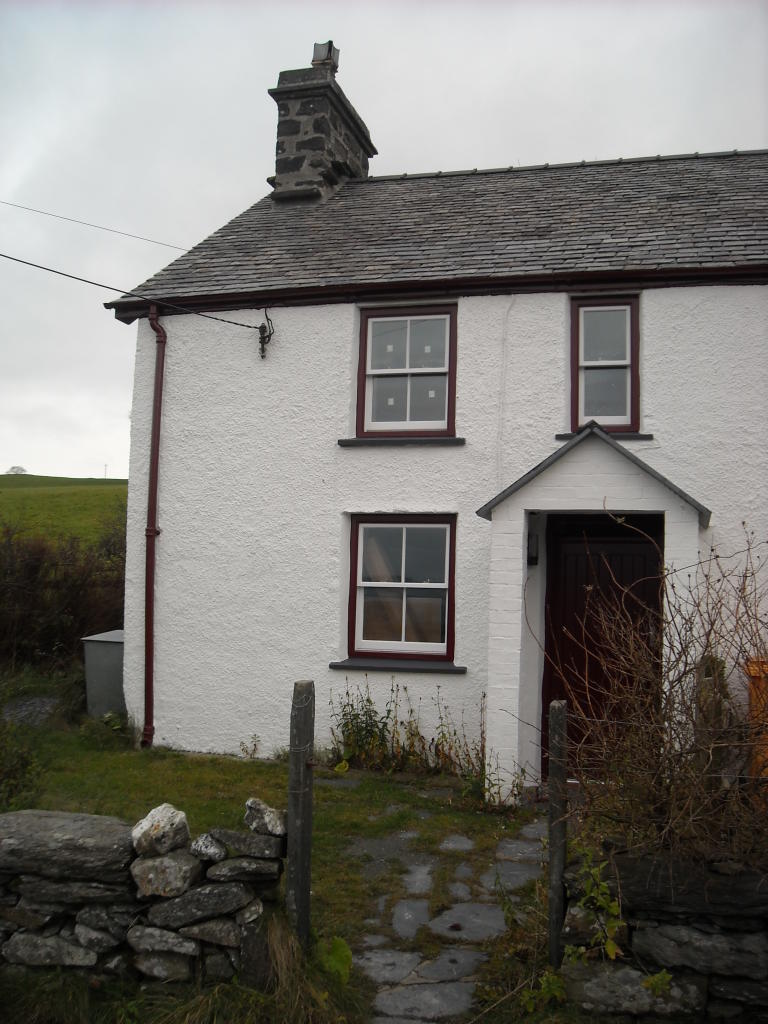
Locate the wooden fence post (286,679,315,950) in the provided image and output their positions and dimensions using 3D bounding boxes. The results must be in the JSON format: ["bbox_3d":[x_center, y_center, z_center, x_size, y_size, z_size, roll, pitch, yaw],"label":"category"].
[{"bbox_3d":[-0.363,1.318,4.500,0.097,1.161,0.097,0,-4,16],"label":"wooden fence post"}]

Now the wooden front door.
[{"bbox_3d":[1.807,1.111,8.523,0.955,2.191,0.080,0,-4,16],"label":"wooden front door"}]

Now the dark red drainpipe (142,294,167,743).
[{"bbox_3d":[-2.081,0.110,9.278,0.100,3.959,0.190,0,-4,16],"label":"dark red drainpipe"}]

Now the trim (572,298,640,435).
[{"bbox_3d":[1.841,-1.219,8.616,0.561,1.144,0.090,0,-4,16],"label":"trim"}]

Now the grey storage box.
[{"bbox_3d":[-2.552,1.719,10.603,0.840,0.919,0.660,0,-4,16],"label":"grey storage box"}]

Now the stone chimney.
[{"bbox_3d":[-0.791,-4.928,13.452,0.820,2.400,1.800,0,-4,16],"label":"stone chimney"}]

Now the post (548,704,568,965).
[{"bbox_3d":[0.739,1.366,4.400,0.073,1.127,0.073,0,-4,16],"label":"post"}]

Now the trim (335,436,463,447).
[{"bbox_3d":[0.171,-0.582,8.863,1.118,0.064,0.180,0,-4,16],"label":"trim"}]

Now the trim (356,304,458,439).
[{"bbox_3d":[0.212,-1.213,9.067,0.874,1.149,0.090,0,-4,16],"label":"trim"}]

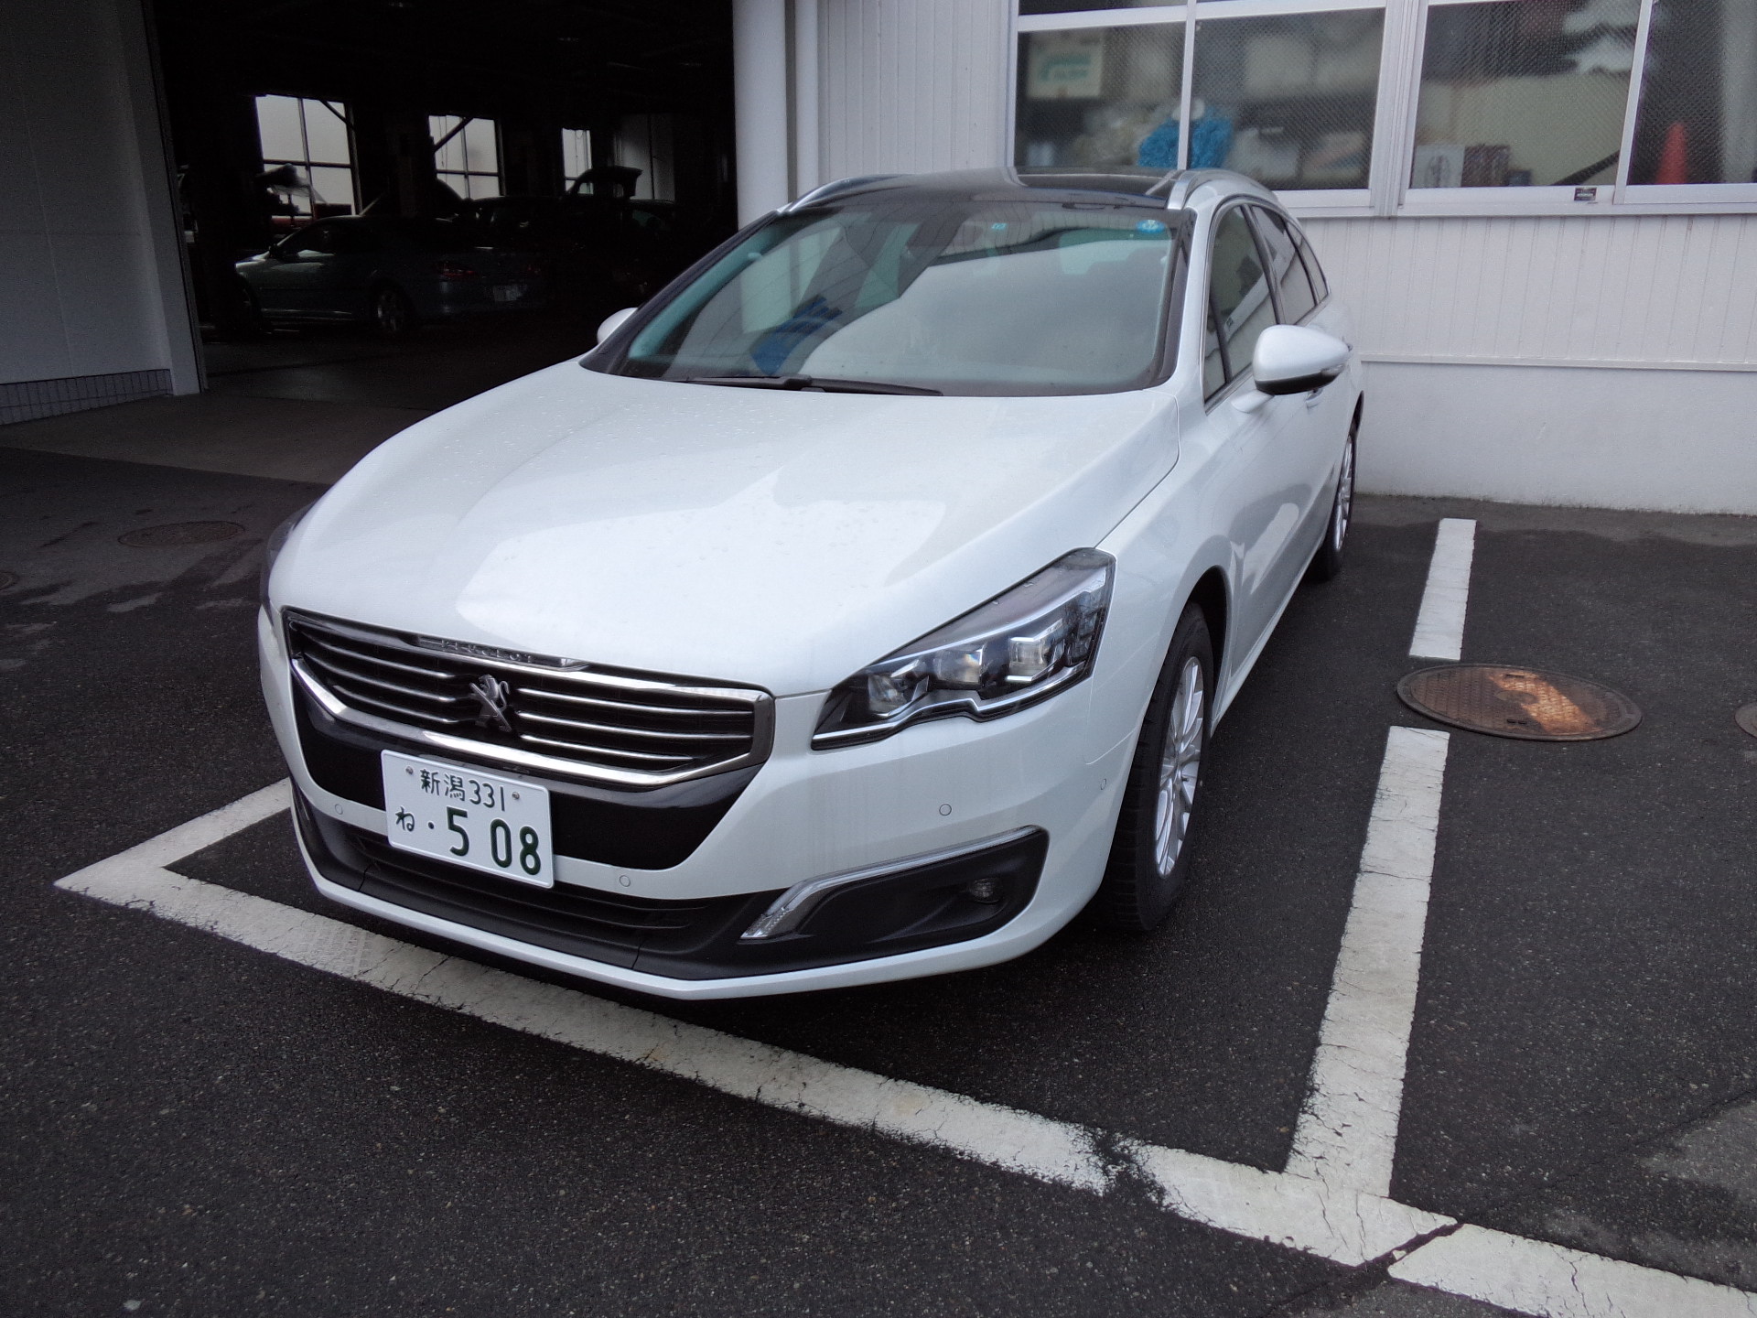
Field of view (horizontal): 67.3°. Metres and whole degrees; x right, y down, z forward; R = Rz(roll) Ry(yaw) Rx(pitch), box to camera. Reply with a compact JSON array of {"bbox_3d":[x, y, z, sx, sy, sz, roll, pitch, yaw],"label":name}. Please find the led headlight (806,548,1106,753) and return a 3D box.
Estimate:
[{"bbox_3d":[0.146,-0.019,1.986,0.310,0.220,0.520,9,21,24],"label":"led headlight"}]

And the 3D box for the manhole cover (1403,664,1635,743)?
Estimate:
[{"bbox_3d":[1.847,0.135,3.832,0.655,0.030,0.655,9,21,24],"label":"manhole cover"}]

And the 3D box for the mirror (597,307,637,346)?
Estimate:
[{"bbox_3d":[-0.749,-0.916,3.696,0.215,0.160,0.160,13,23,33],"label":"mirror"}]

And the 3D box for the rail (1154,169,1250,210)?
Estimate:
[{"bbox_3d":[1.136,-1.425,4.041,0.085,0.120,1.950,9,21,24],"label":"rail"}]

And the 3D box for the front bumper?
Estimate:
[{"bbox_3d":[-0.519,0.189,2.259,1.800,0.530,0.570,9,21,24],"label":"front bumper"}]

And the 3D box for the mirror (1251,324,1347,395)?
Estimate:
[{"bbox_3d":[0.937,-0.662,2.949,0.215,0.160,0.160,5,20,15],"label":"mirror"}]

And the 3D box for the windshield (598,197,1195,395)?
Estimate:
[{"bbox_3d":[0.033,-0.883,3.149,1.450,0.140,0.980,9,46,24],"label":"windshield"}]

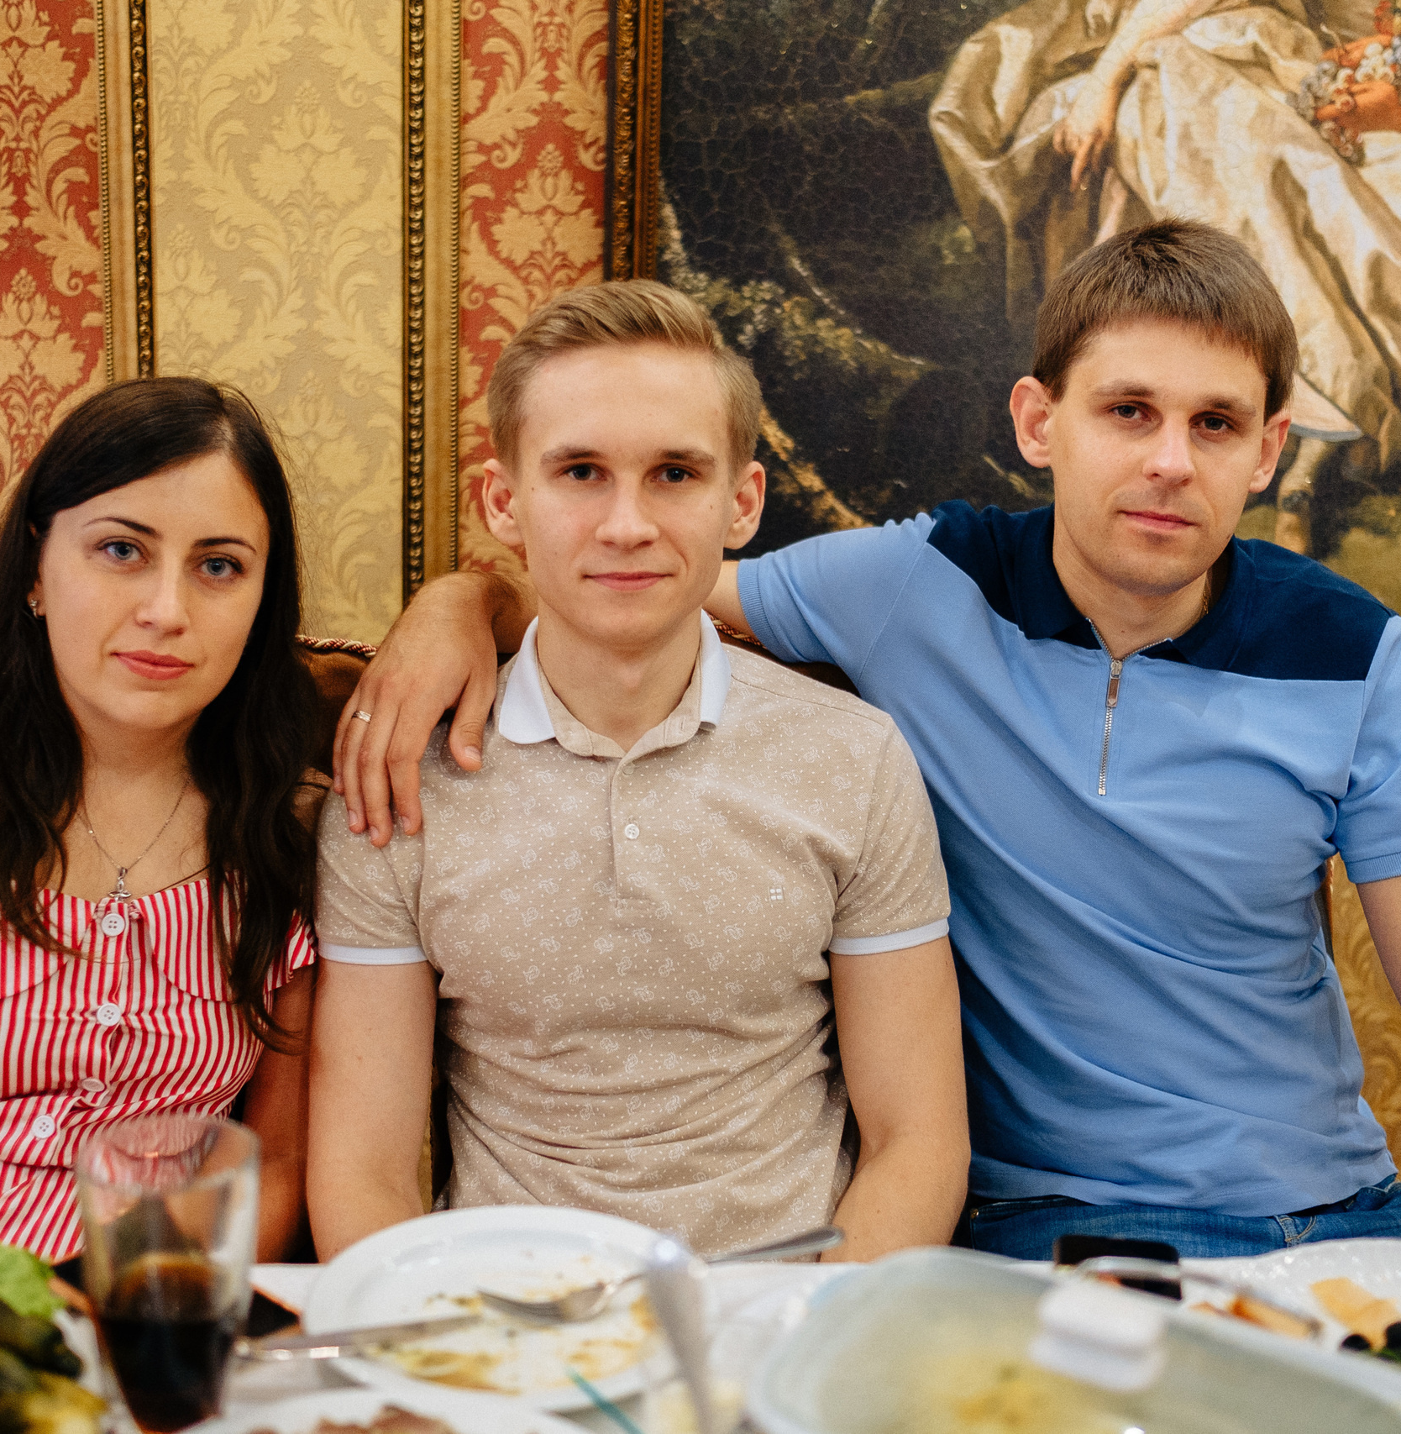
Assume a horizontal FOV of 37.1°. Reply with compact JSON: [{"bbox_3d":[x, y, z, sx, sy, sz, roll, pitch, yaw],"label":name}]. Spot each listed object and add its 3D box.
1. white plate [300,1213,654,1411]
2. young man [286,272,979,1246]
[{"bbox_3d":[-0.108,0.341,1.197,0.245,0.026,0.245,1,10,0],"label":"white plate"},{"bbox_3d":[-0.054,0.413,1.428,0.500,1.340,0.720,1,10,0],"label":"young man"}]

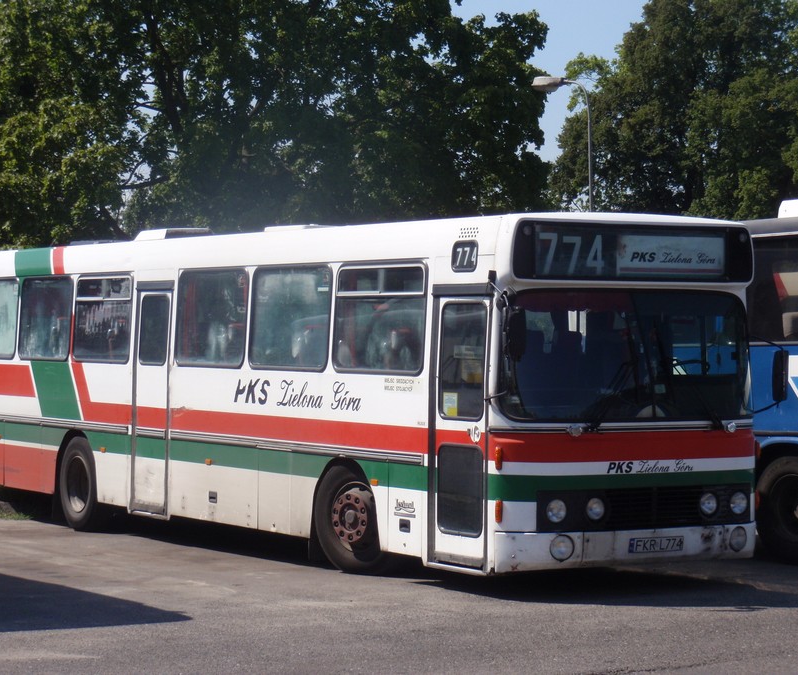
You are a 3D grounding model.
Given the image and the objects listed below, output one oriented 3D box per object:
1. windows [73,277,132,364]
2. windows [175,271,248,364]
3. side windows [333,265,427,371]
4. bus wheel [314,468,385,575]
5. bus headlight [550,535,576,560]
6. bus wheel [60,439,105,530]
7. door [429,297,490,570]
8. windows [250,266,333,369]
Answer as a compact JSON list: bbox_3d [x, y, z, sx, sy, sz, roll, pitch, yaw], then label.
[{"bbox_3d":[-3.015,-0.188,21.972,0.050,0.895,1.401,1,0,-32],"label":"windows"},{"bbox_3d":[-1.725,-0.180,19.929,0.050,0.913,1.393,1,0,-32],"label":"windows"},{"bbox_3d":[-0.153,-0.151,17.438,0.050,0.899,1.381,1,0,-32],"label":"side windows"},{"bbox_3d":[-0.270,1.482,17.920,0.960,0.960,0.290,1,0,44],"label":"bus wheel"},{"bbox_3d":[1.199,1.562,16.044,0.195,0.195,0.090,1,0,-24],"label":"bus headlight"},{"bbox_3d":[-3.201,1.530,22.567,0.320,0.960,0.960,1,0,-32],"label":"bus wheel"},{"bbox_3d":[0.487,0.719,16.440,0.080,2.092,0.811,1,0,-32],"label":"door"},{"bbox_3d":[-0.937,-0.171,18.680,0.050,0.912,1.409,1,0,-32],"label":"windows"}]

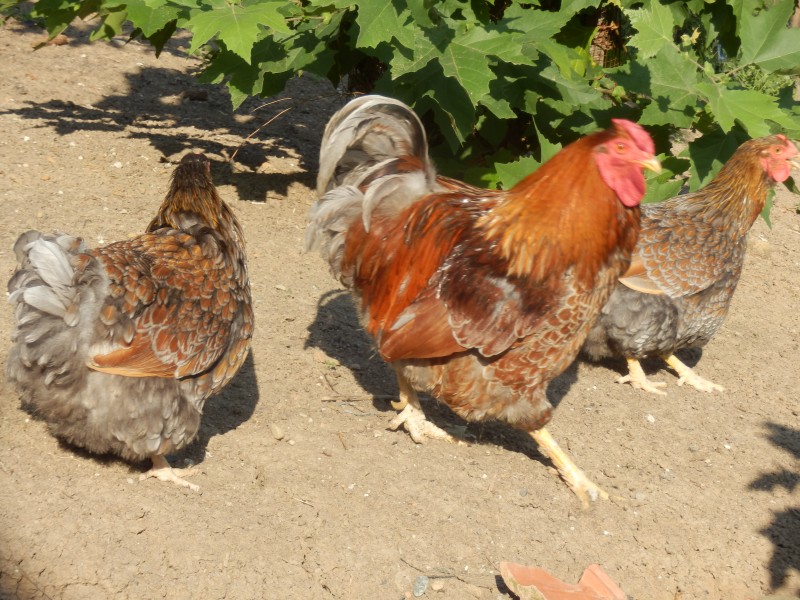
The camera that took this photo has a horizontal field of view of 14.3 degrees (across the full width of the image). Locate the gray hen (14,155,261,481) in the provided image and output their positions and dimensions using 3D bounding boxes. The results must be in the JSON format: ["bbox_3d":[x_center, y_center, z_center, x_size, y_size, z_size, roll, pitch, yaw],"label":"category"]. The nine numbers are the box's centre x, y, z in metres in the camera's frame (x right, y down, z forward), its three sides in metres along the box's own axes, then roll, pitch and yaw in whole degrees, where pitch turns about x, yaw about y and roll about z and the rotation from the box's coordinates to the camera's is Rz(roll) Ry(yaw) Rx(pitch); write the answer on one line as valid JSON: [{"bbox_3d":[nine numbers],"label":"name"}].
[{"bbox_3d":[-0.338,0.017,3.974,0.215,0.385,0.360,13,22,35],"label":"gray hen"}]

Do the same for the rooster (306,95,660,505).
[{"bbox_3d":[0.107,-0.022,3.957,0.435,0.470,0.220,6,19,19],"label":"rooster"}]

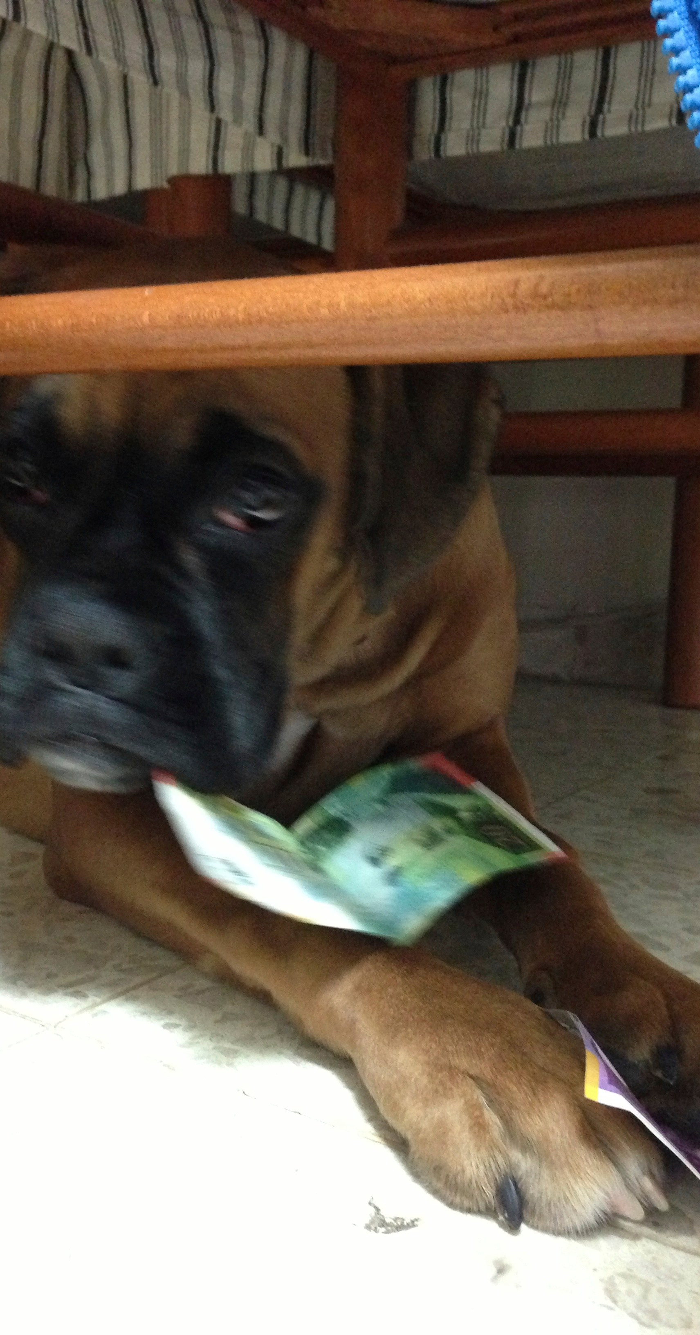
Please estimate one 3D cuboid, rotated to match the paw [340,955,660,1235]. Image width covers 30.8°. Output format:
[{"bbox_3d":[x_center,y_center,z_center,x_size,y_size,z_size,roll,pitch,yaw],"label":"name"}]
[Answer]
[{"bbox_3d":[0.039,0.117,0.373,0.064,0.045,0.128,-1,8,-23],"label":"paw"}]

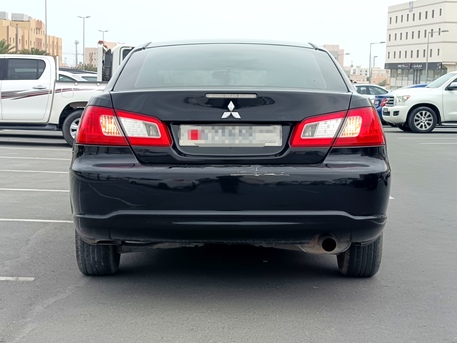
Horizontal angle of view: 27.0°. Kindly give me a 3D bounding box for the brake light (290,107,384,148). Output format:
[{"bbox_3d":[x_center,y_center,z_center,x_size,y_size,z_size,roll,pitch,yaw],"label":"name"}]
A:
[{"bbox_3d":[0.580,-0.224,4.989,0.520,0.210,0.260,-1,5,-12],"label":"brake light"}]

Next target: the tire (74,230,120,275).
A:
[{"bbox_3d":[-0.779,0.312,5.851,0.225,0.660,0.660,0,5,0],"label":"tire"}]

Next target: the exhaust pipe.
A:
[{"bbox_3d":[0.524,0.374,5.031,0.080,0.080,0.200,0,5,0],"label":"exhaust pipe"}]

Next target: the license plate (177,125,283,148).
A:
[{"bbox_3d":[0.017,-0.185,4.852,0.520,0.112,0.020,0,5,0],"label":"license plate"}]

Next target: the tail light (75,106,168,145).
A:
[{"bbox_3d":[-0.548,-0.229,4.990,0.520,0.210,0.260,1,5,12],"label":"tail light"}]

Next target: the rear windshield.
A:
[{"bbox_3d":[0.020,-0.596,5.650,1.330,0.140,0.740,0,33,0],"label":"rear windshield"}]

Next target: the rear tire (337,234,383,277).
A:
[{"bbox_3d":[0.796,0.319,5.849,0.225,0.660,0.660,0,5,0],"label":"rear tire"}]

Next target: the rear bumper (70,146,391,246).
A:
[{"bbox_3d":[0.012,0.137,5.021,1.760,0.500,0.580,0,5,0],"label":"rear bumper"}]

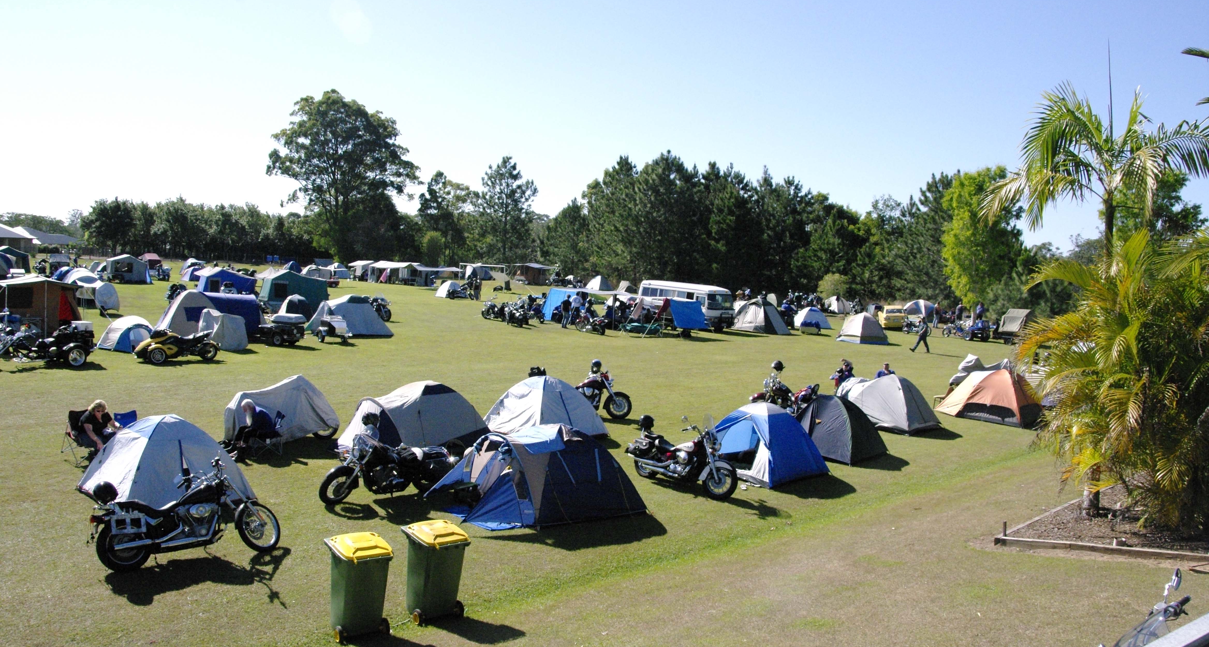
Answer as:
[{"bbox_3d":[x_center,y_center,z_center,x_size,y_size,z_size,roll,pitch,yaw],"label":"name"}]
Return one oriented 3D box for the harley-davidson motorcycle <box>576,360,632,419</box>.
[{"bbox_3d":[-0.557,1.698,23.419,2.450,1.360,0.900,3,5,3],"label":"harley-davidson motorcycle"}]

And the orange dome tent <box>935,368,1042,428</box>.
[{"bbox_3d":[11.479,2.075,27.017,2.800,1.430,2.000,8,7,44],"label":"orange dome tent"}]

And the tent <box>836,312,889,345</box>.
[{"bbox_3d":[13.975,0.253,49.126,2.000,1.520,2.000,1,5,-22],"label":"tent"}]

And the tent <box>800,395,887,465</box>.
[{"bbox_3d":[5.034,2.253,20.450,2.120,1.260,1.850,6,6,41],"label":"tent"}]

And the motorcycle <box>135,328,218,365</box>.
[{"bbox_3d":[-14.525,0.646,30.940,2.650,1.140,1.500,0,5,-30],"label":"motorcycle"}]

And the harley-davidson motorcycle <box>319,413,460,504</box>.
[{"bbox_3d":[-3.672,2.293,15.229,2.430,1.330,0.900,-1,5,-32],"label":"harley-davidson motorcycle"}]

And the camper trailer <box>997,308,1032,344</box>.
[{"bbox_3d":[22.930,0.164,50.540,1.350,2.020,2.000,-1,6,-37],"label":"camper trailer"}]

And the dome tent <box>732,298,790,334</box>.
[{"bbox_3d":[8.881,-0.498,51.995,2.500,1.800,2.100,8,7,43],"label":"dome tent"}]

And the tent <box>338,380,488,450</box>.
[{"bbox_3d":[-3.985,1.884,19.500,2.000,1.280,3.150,5,5,22],"label":"tent"}]

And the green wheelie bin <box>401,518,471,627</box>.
[{"bbox_3d":[-1.974,2.873,10.535,0.580,1.060,0.740,0,5,-31],"label":"green wheelie bin"}]

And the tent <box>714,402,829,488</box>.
[{"bbox_3d":[3.305,2.364,19.031,2.170,1.460,2.080,-2,7,-44],"label":"tent"}]

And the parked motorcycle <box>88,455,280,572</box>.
[{"bbox_3d":[-5.495,2.544,12.024,2.430,1.200,0.880,-1,5,-33],"label":"parked motorcycle"}]

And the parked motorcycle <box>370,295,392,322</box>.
[{"bbox_3d":[-11.621,-0.864,46.432,2.400,1.400,0.900,7,6,43],"label":"parked motorcycle"}]

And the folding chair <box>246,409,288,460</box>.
[{"bbox_3d":[-6.871,2.196,18.382,0.640,0.880,0.800,1,6,-23],"label":"folding chair"}]

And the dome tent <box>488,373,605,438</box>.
[{"bbox_3d":[-1.347,1.870,21.078,2.100,1.320,2.100,-1,6,-39],"label":"dome tent"}]

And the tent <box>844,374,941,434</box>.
[{"bbox_3d":[7.721,2.085,25.230,2.650,1.350,2.130,8,7,44],"label":"tent"}]

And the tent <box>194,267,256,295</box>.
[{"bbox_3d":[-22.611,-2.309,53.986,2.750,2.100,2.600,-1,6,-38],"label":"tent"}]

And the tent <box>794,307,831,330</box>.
[{"bbox_3d":[13.236,-0.408,57.083,2.000,1.350,2.000,2,5,0],"label":"tent"}]

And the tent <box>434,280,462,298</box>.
[{"bbox_3d":[-11.187,-2.565,66.634,1.850,1.250,1.850,0,6,-33],"label":"tent"}]

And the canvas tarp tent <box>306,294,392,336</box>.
[{"bbox_3d":[-11.209,-0.328,39.947,3.250,1.680,2.150,0,5,-28],"label":"canvas tarp tent"}]

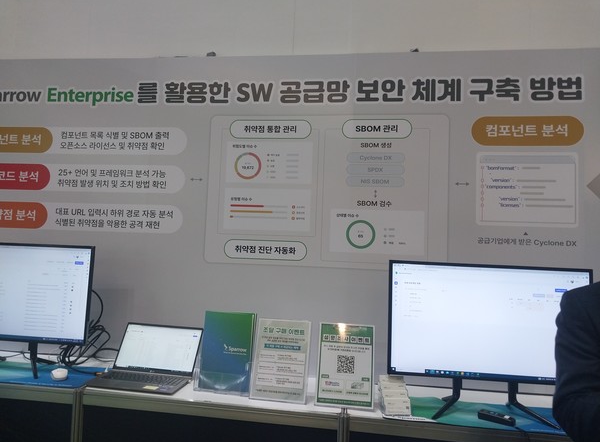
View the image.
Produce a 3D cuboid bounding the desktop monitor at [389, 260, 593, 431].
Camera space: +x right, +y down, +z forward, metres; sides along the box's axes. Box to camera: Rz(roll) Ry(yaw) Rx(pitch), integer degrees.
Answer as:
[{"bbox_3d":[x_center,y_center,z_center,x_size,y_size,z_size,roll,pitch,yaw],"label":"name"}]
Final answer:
[{"bbox_3d":[0.687,0.429,1.653,0.718,0.535,0.215,2,-3,7],"label":"desktop monitor"}]

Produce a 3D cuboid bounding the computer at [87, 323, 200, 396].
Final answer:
[{"bbox_3d":[-0.624,0.559,1.859,0.357,0.200,0.305,2,-3,8],"label":"computer"}]

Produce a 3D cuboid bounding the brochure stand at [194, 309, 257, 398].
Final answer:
[{"bbox_3d":[-0.289,0.518,1.794,0.226,0.302,0.120,2,-3,9],"label":"brochure stand"}]

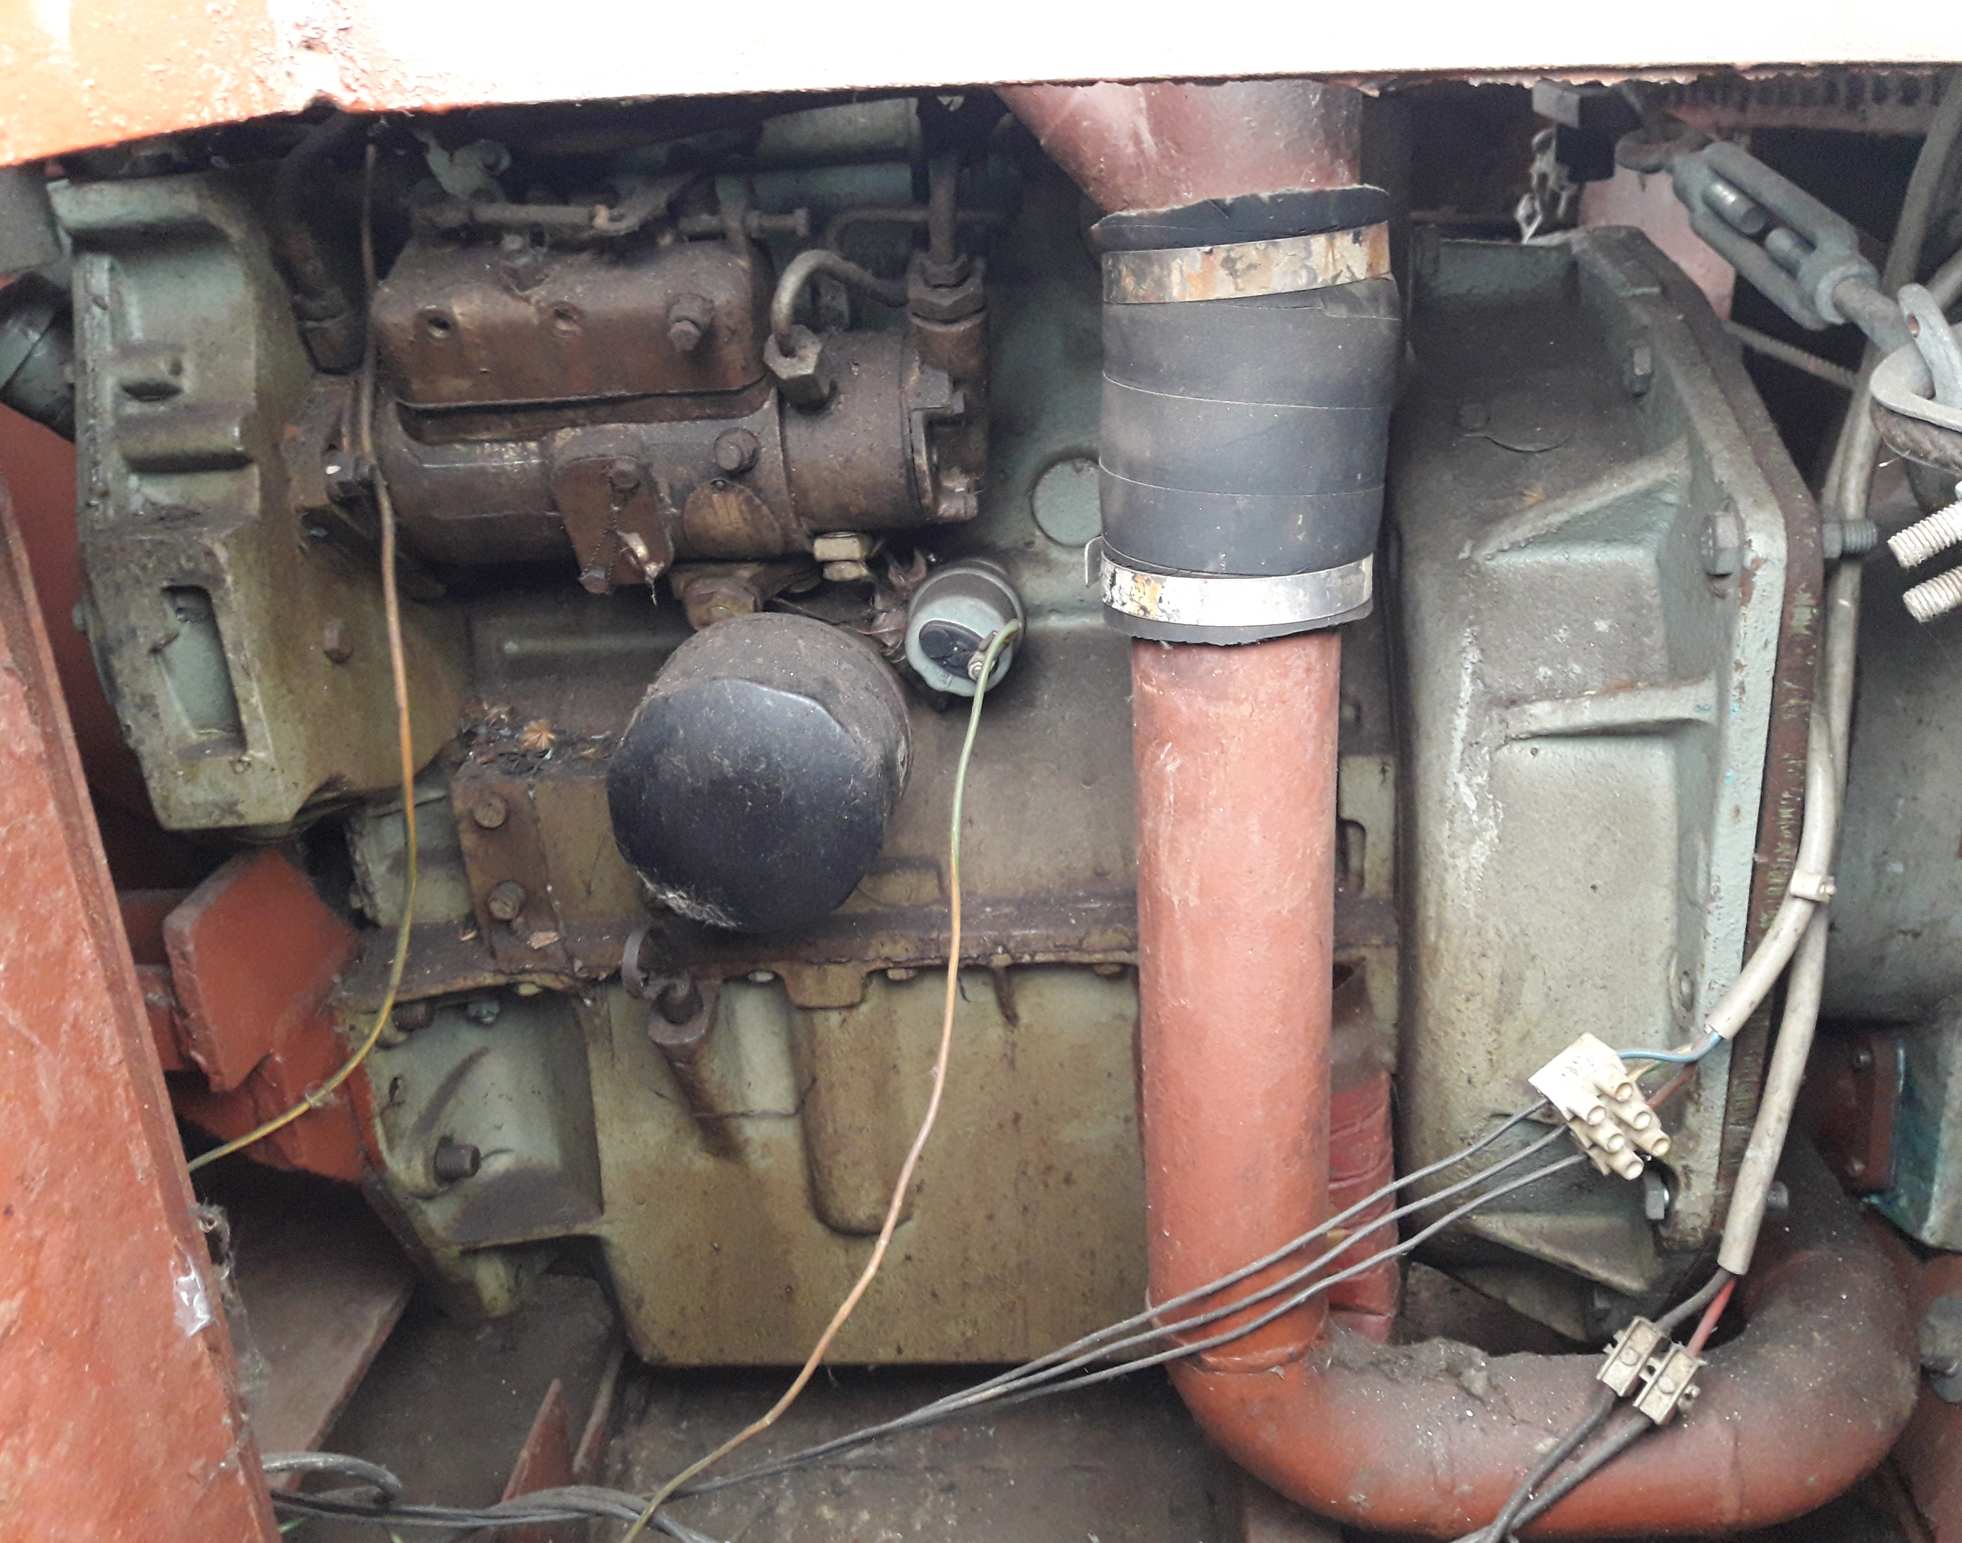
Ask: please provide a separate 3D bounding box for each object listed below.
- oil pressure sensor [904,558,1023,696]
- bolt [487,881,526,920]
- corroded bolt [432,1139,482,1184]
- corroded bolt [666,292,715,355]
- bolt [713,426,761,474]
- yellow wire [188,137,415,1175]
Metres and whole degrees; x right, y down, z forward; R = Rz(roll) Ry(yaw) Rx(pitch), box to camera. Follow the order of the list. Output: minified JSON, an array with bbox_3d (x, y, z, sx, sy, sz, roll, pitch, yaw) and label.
[{"bbox_3d":[-0.006,-0.052,0.605,0.042,0.042,0.050,-1,21,4],"label":"oil pressure sensor"},{"bbox_3d":[-0.191,0.052,0.670,0.014,0.014,0.011,-1,21,4],"label":"bolt"},{"bbox_3d":[-0.226,0.168,0.715,0.020,0.016,0.016,-1,21,4],"label":"corroded bolt"},{"bbox_3d":[-0.094,-0.145,0.540,0.015,0.015,0.020,-2,38,4],"label":"corroded bolt"},{"bbox_3d":[-0.082,-0.108,0.560,0.014,0.014,0.011,2,34,9],"label":"bolt"},{"bbox_3d":[-0.258,-0.019,0.603,0.149,0.386,0.050,-1,21,4],"label":"yellow wire"}]

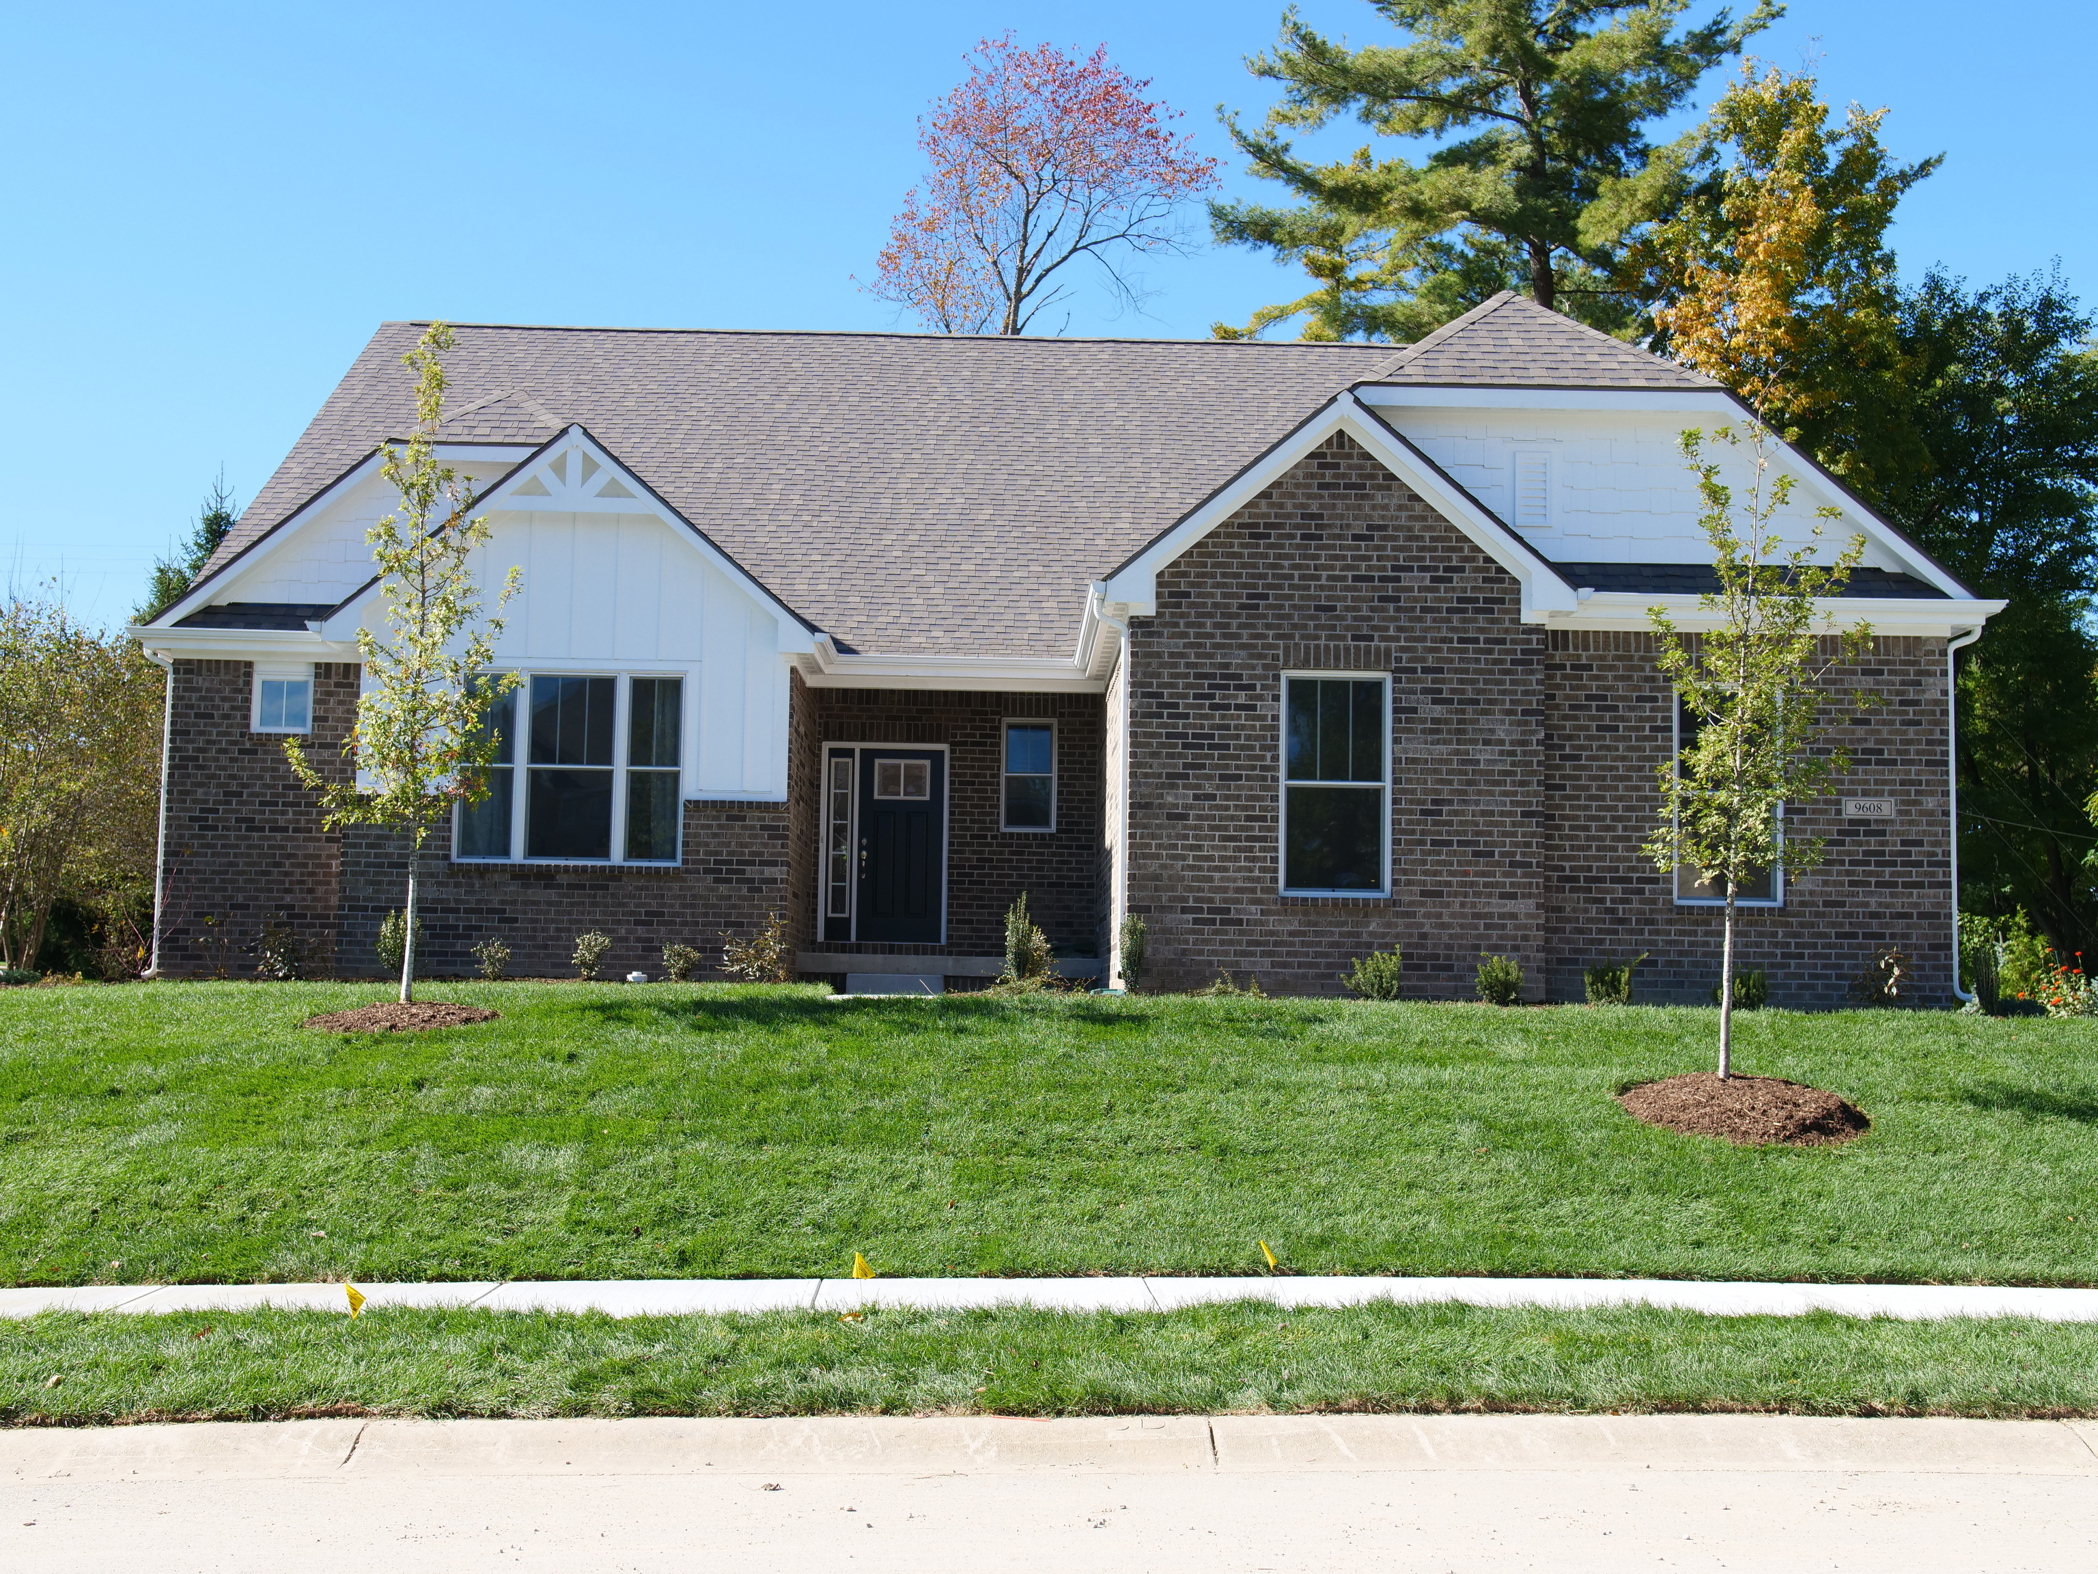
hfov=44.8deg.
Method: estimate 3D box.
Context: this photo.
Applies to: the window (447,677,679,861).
[{"bbox_3d":[-4.389,-0.163,23.333,2.099,1.754,0.120,1,-6,-1],"label":"window"}]

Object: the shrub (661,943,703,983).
[{"bbox_3d":[-3.282,1.578,22.753,0.365,0.358,0.350,1,-5,-1],"label":"shrub"}]

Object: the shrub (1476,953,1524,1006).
[{"bbox_3d":[3.487,1.497,19.656,0.381,0.424,0.362,1,-5,-1],"label":"shrub"}]

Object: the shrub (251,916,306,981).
[{"bbox_3d":[-6.955,1.466,22.955,0.500,0.610,0.475,1,-5,-1],"label":"shrub"}]

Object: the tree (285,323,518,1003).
[{"bbox_3d":[-5.040,-0.987,19.848,1.811,5.363,1.750,1,-6,0],"label":"tree"}]

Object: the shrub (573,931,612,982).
[{"bbox_3d":[-4.094,1.514,22.829,0.382,0.455,0.380,1,-6,0],"label":"shrub"}]

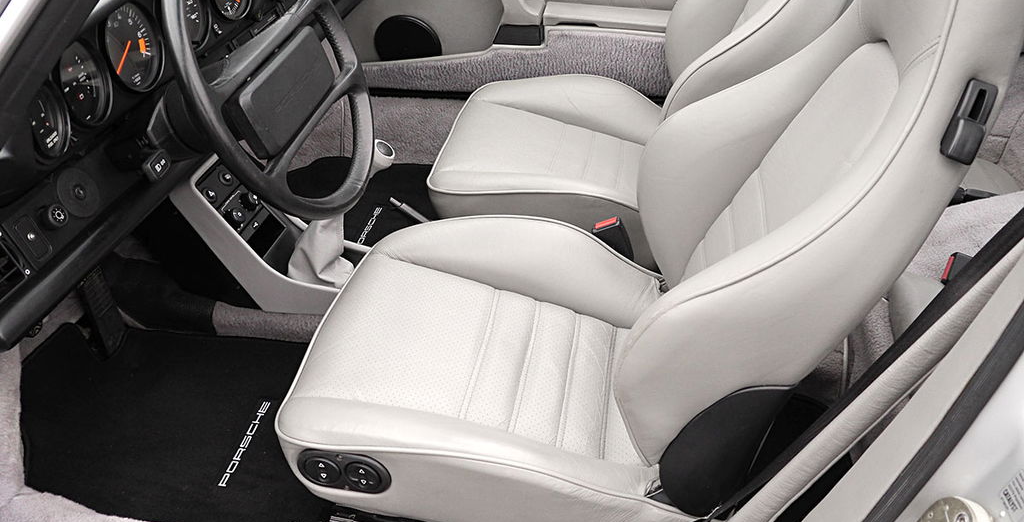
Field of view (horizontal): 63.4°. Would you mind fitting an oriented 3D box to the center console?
[{"bbox_3d":[-0.442,-0.062,1.637,0.360,0.305,0.165,3,33,9],"label":"center console"}]

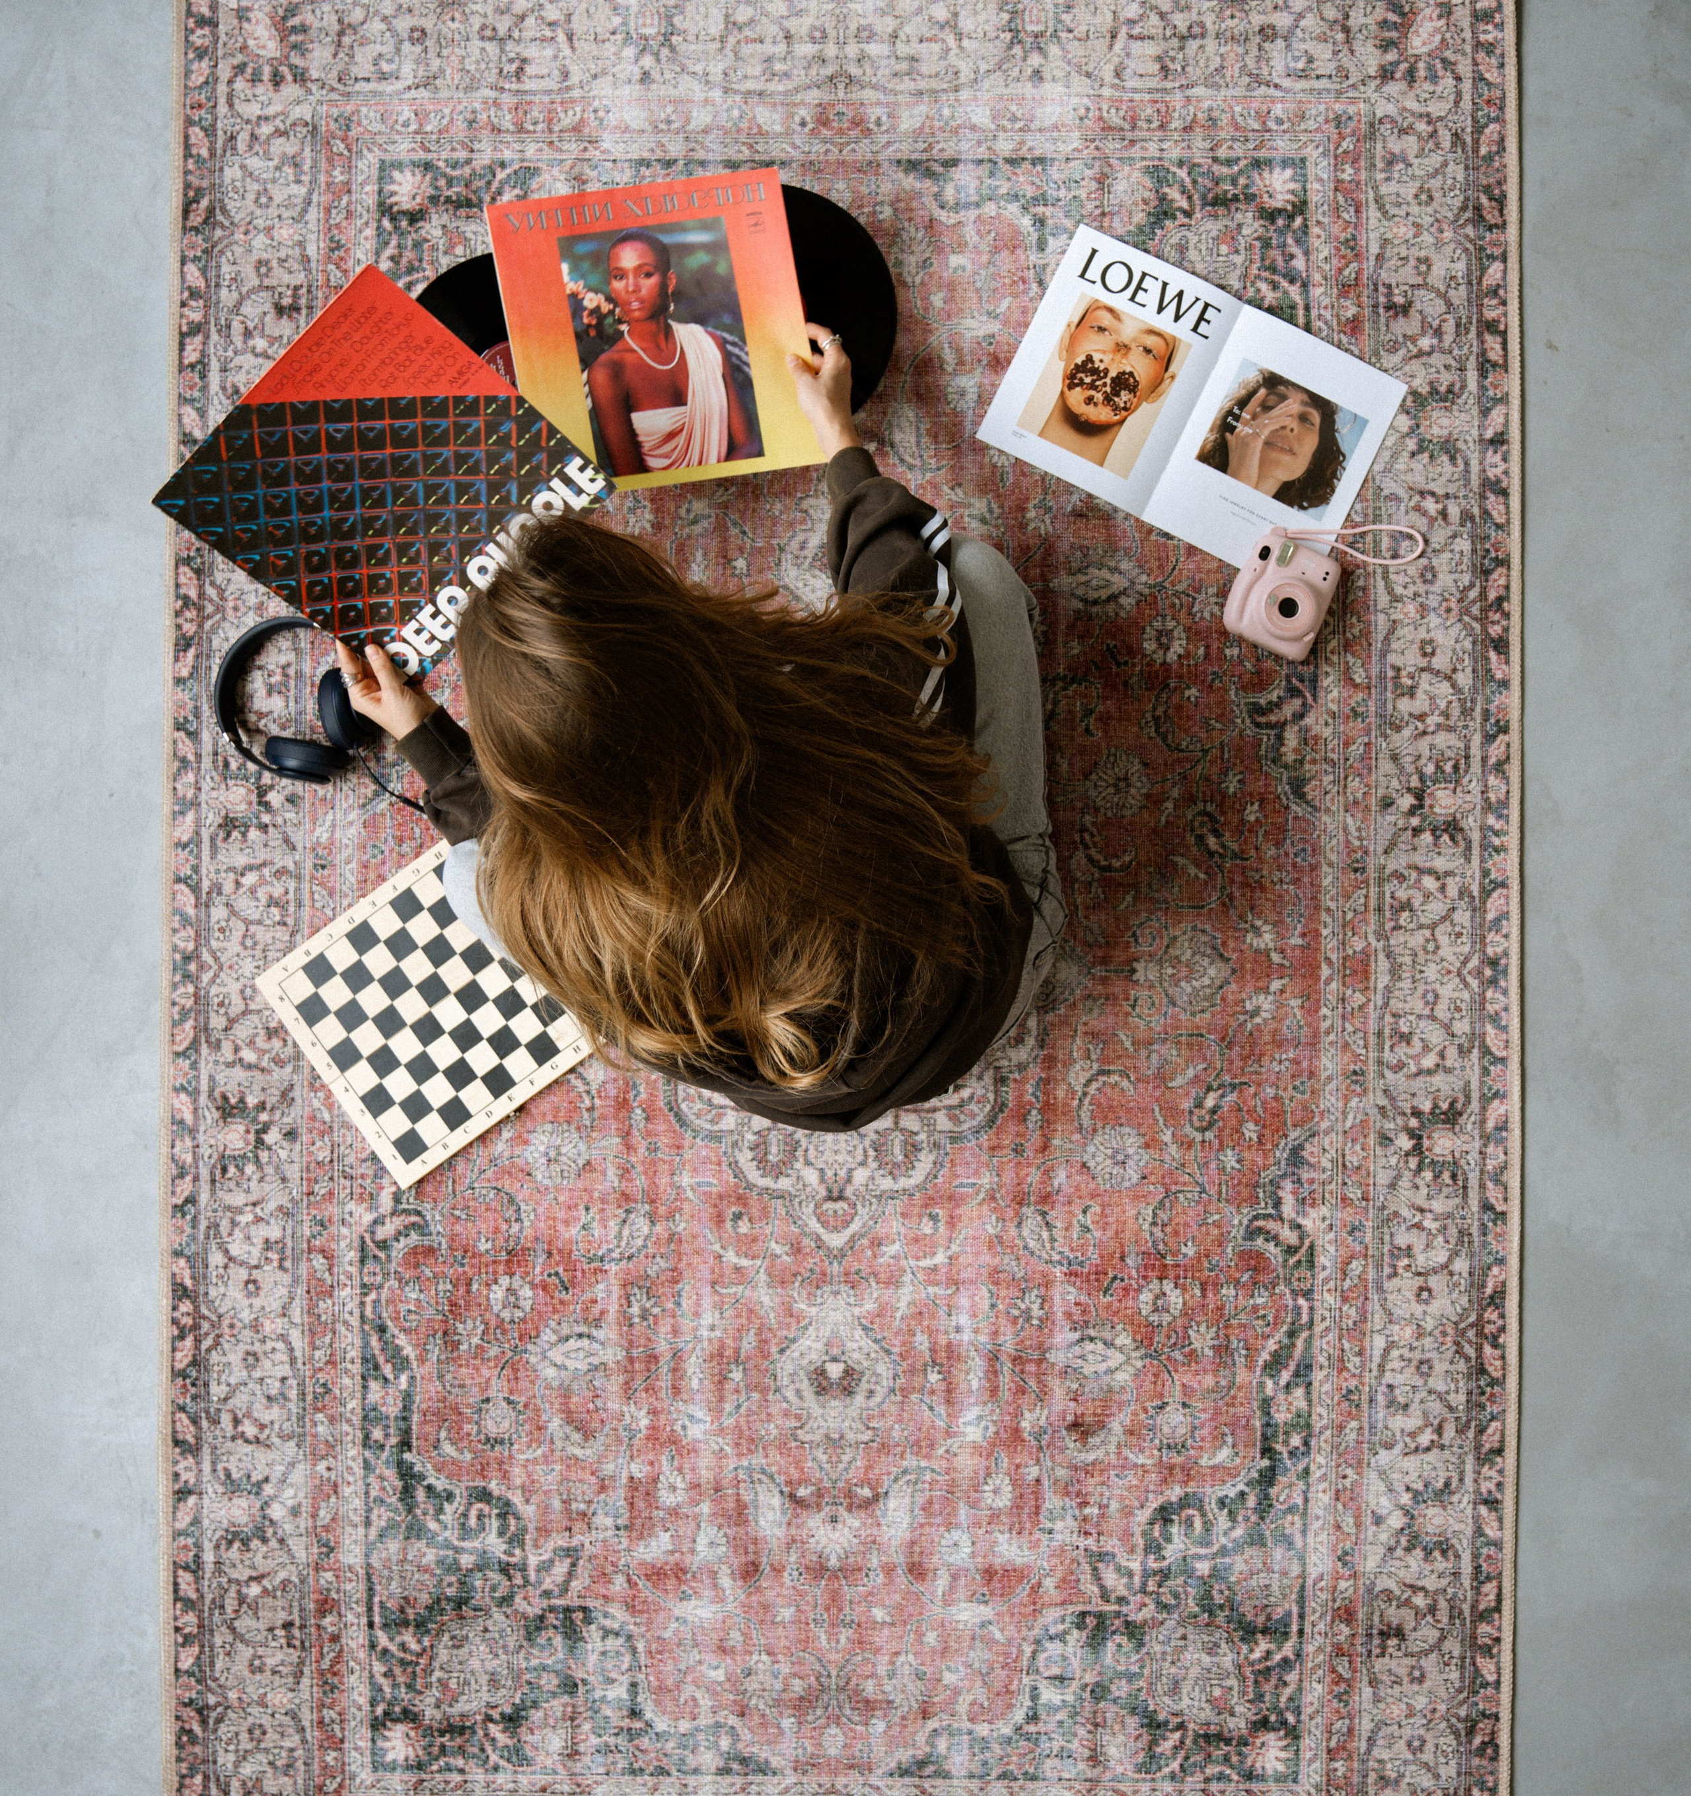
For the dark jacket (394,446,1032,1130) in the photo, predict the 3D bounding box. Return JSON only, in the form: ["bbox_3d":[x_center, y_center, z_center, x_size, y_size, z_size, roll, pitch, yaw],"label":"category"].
[{"bbox_3d":[-0.062,-0.079,1.919,0.610,0.550,0.625,-27,90,1],"label":"dark jacket"}]

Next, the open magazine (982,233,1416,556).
[{"bbox_3d":[0.393,-0.549,2.231,0.412,0.009,0.267,26,91,1],"label":"open magazine"}]

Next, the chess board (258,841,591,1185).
[{"bbox_3d":[-0.469,0.127,2.239,0.284,0.022,0.287,-36,90,1],"label":"chess board"}]

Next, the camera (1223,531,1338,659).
[{"bbox_3d":[0.488,-0.336,2.199,0.107,0.067,0.121,25,91,1],"label":"camera"}]

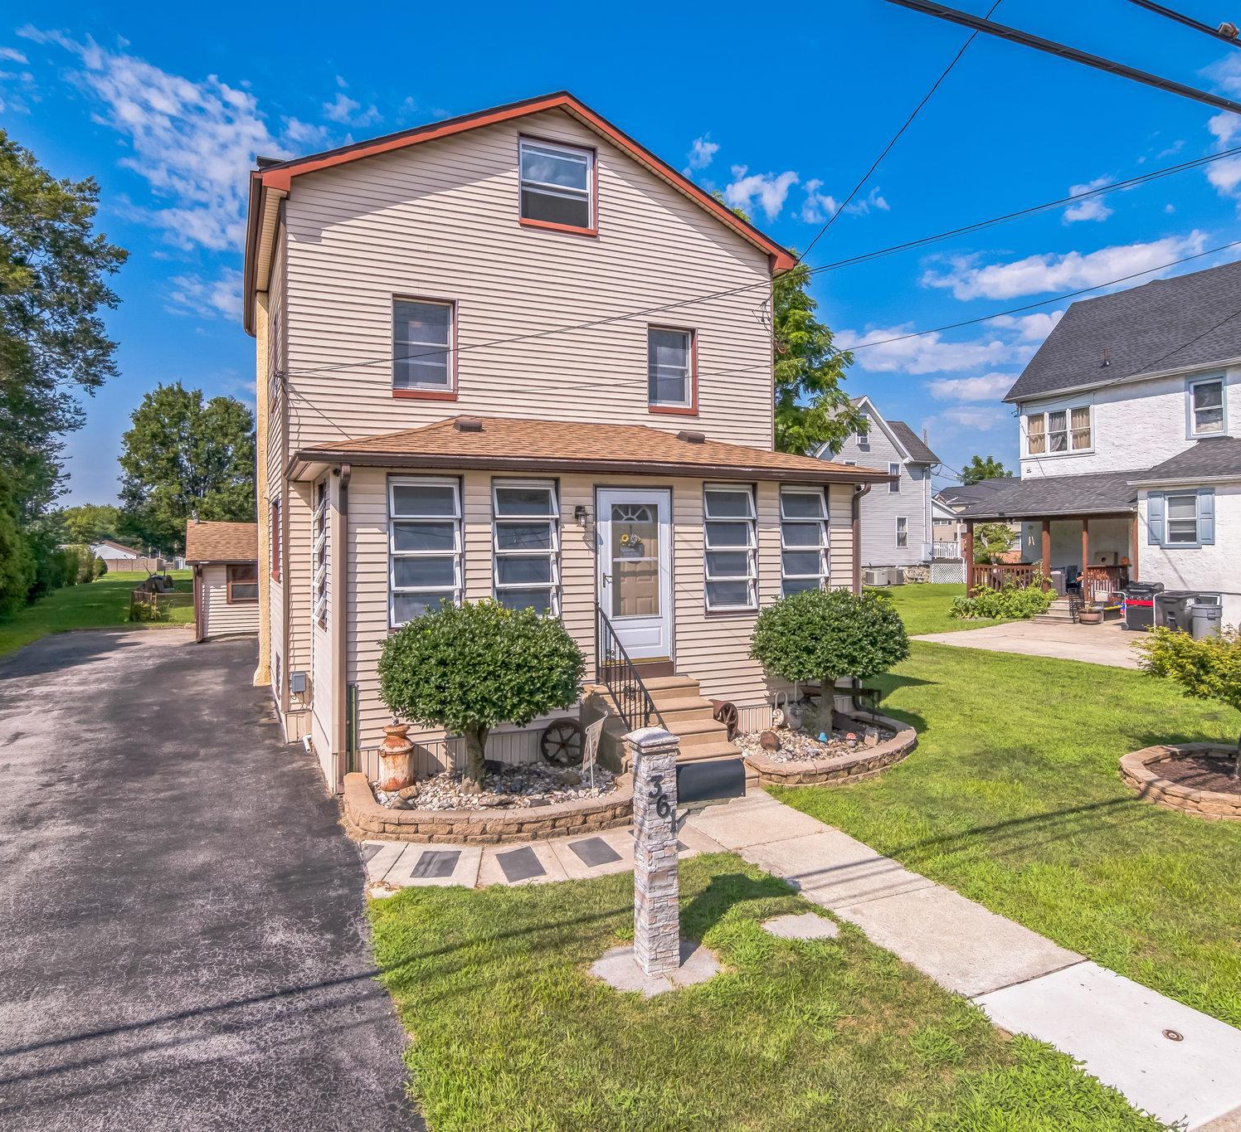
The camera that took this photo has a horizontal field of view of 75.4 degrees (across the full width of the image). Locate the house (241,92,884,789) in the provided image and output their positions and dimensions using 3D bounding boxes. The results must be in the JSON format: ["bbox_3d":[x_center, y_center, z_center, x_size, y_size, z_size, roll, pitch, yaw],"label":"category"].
[{"bbox_3d":[-1.752,-2.330,13.602,8.300,9.000,10.950,-1,1,-25],"label":"house"}]

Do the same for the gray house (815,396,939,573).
[{"bbox_3d":[12.704,-4.396,49.806,9.600,10.800,8.800,-1,1,-24],"label":"gray house"}]

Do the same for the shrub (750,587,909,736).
[{"bbox_3d":[2.515,1.165,9.650,1.900,1.800,1.850,0,1,0],"label":"shrub"}]

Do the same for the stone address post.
[{"bbox_3d":[0.191,1.661,4.756,0.260,1.410,0.260,-1,1,-25],"label":"stone address post"}]

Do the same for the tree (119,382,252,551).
[{"bbox_3d":[-34.361,-7.076,65.000,13.000,16.000,13.000,-1,1,-25],"label":"tree"}]

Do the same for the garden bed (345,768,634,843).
[{"bbox_3d":[-1.253,2.160,7.673,2.680,0.290,2.050,-1,1,-25],"label":"garden bed"}]

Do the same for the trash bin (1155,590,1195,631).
[{"bbox_3d":[13.918,1.150,20.100,0.750,1.080,0.650,-1,1,-26],"label":"trash bin"}]

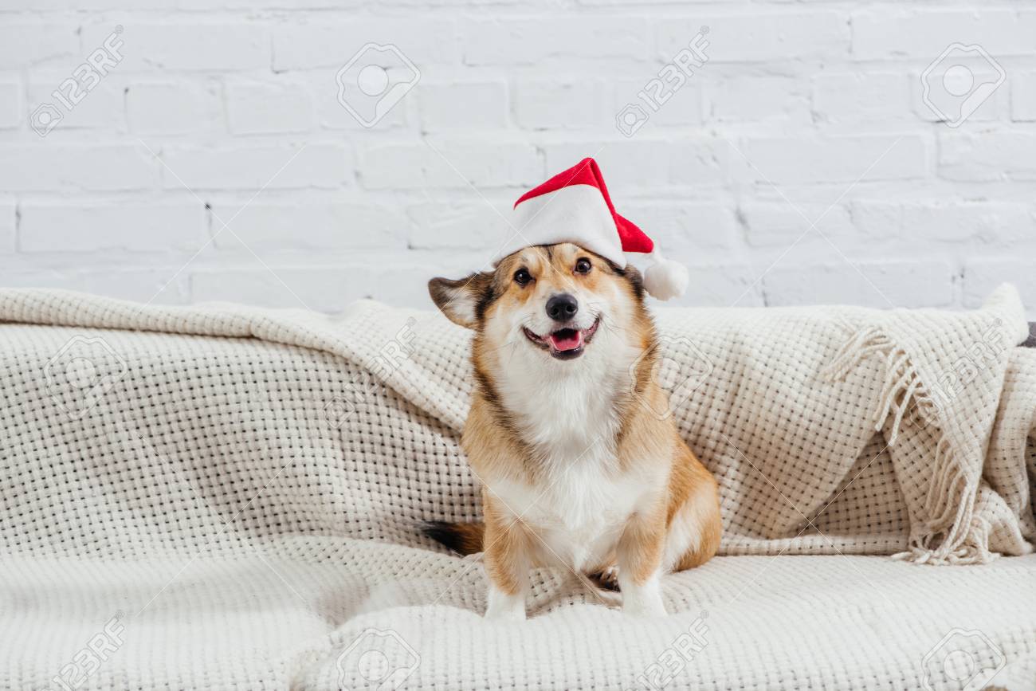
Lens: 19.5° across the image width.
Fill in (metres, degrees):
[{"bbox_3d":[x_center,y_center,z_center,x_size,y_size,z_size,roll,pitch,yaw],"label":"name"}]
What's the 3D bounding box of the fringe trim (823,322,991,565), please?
[{"bbox_3d":[0.481,0.121,3.740,0.200,0.285,0.120,-1,7,0],"label":"fringe trim"}]

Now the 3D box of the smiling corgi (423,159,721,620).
[{"bbox_3d":[0.066,0.039,3.540,0.325,0.505,0.380,0,7,7],"label":"smiling corgi"}]

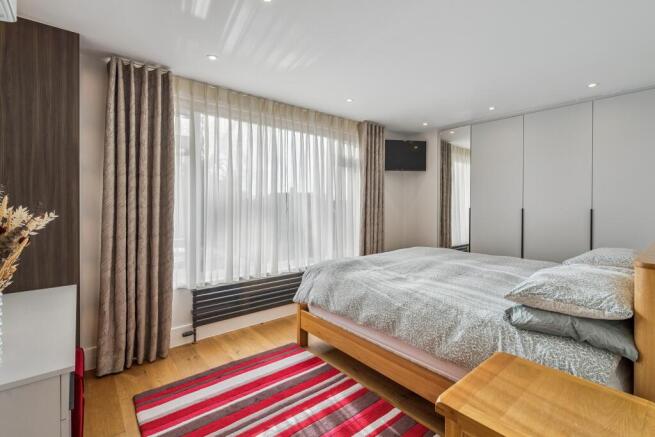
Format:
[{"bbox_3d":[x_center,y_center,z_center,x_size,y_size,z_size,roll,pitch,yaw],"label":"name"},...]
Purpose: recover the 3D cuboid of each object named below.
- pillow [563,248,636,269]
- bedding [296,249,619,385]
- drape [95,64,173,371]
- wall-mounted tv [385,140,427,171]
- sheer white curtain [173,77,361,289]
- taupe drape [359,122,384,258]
[{"bbox_3d":[1.889,0.333,2.002,0.680,0.180,0.470,-1,1,-39],"label":"pillow"},{"bbox_3d":[1.011,0.587,2.401,1.700,0.410,2.140,-1,1,-39],"label":"bedding"},{"bbox_3d":[-1.506,-0.010,2.305,0.470,2.350,0.200,-1,1,-39],"label":"drape"},{"bbox_3d":[1.115,-0.932,4.330,0.700,0.445,0.070,0,1,-5],"label":"wall-mounted tv"},{"bbox_3d":[-0.462,-0.314,3.217,2.390,1.830,0.110,-1,1,-39],"label":"sheer white curtain"},{"bbox_3d":[0.591,-0.079,3.957,0.430,2.380,0.200,-1,1,-39],"label":"taupe drape"}]

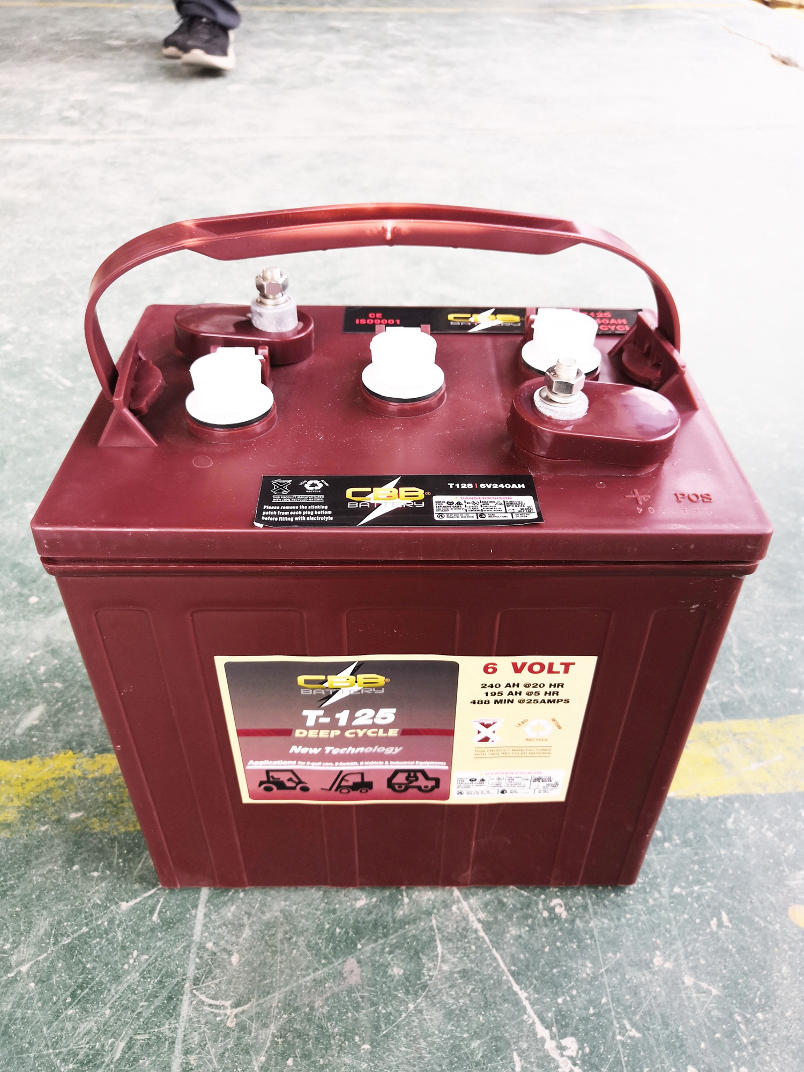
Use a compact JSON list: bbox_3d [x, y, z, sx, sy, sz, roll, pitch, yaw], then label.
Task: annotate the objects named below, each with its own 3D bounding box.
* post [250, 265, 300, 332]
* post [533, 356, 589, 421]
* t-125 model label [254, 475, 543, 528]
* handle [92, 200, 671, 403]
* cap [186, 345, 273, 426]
[{"bbox_3d":[-0.058,-0.107,0.378,0.021,0.025,0.021,0,40,0],"label":"post"},{"bbox_3d":[0.062,-0.058,0.321,0.021,0.021,0.021,0,40,0],"label":"post"},{"bbox_3d":[-0.001,-0.014,0.304,0.102,0.002,0.029,-1,40,-1],"label":"t-125 model label"},{"bbox_3d":[-0.003,-0.092,0.333,0.240,0.075,0.023,-2,40,-3],"label":"handle"},{"bbox_3d":[-0.070,-0.060,0.337,0.035,0.019,0.036,0,40,0],"label":"cap"}]

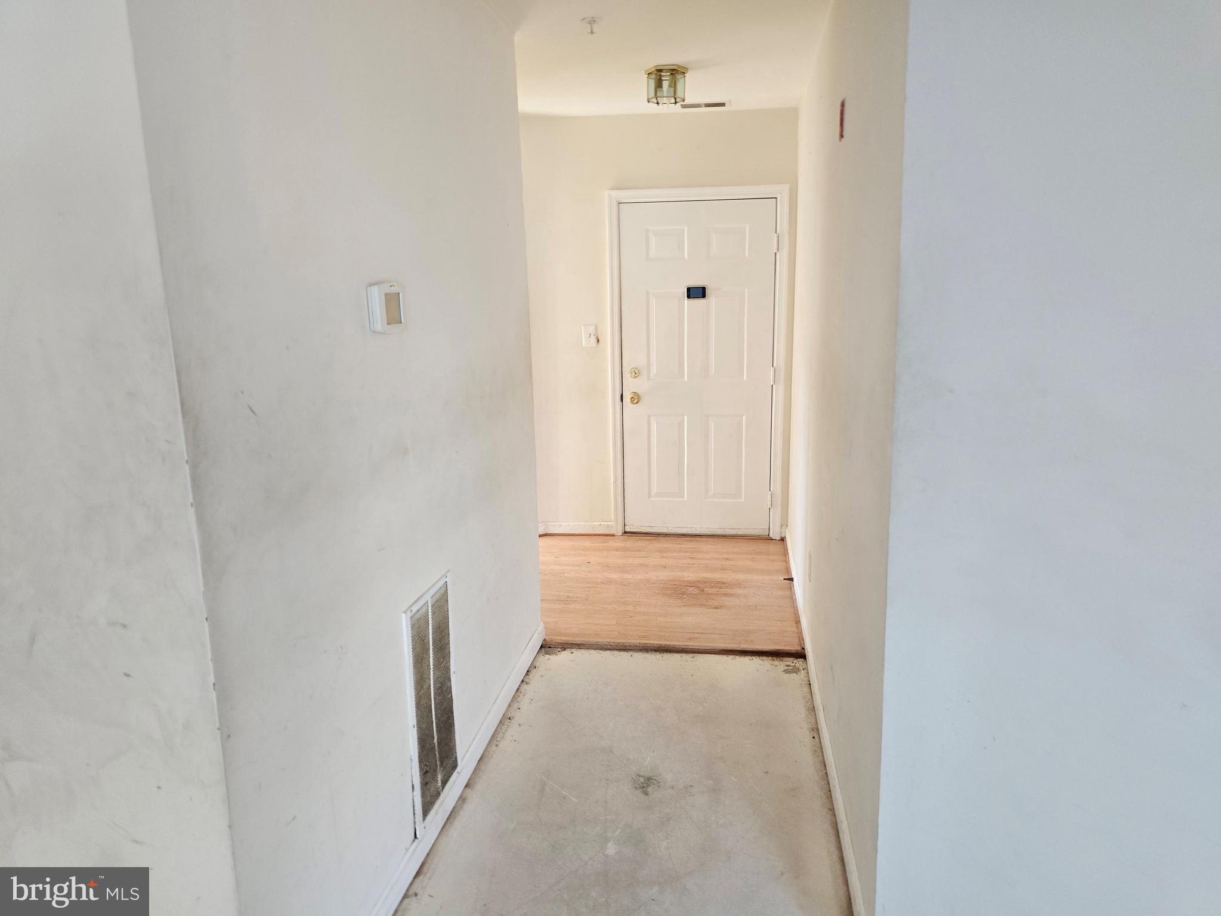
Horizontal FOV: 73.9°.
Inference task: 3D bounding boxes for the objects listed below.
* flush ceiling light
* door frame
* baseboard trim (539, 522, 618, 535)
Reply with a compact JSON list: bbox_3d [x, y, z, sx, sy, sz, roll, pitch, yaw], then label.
[{"bbox_3d":[0.253,-1.686,3.680,0.193,0.133,0.168,1,12,9],"label":"flush ceiling light"},{"bbox_3d":[0.522,-0.528,4.890,1.036,2.088,0.103,1,12,9],"label":"door frame"},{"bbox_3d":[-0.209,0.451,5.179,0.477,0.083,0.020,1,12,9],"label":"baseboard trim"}]

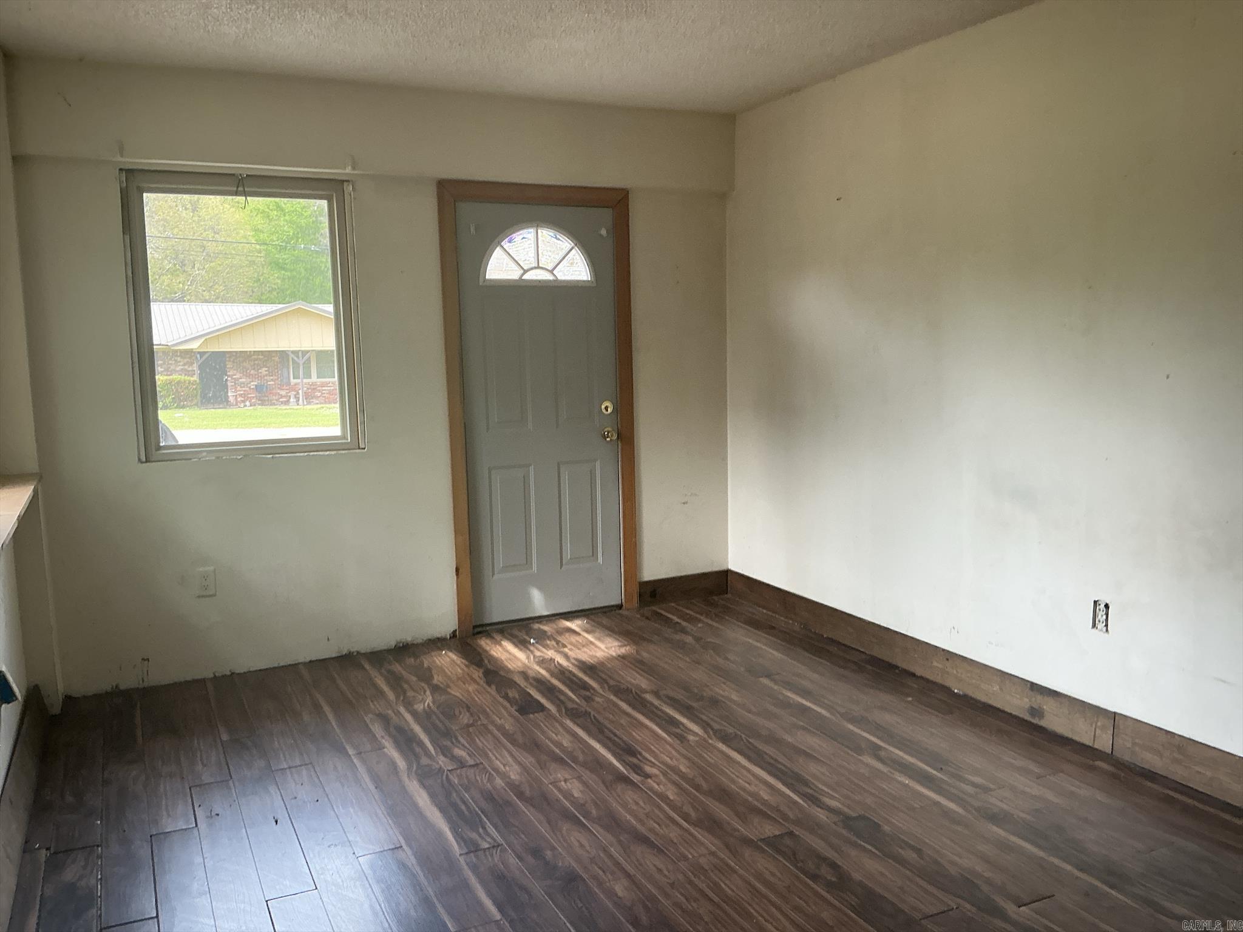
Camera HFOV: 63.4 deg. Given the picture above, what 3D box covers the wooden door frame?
[{"bbox_3d":[-0.383,-0.276,4.909,0.965,2.120,0.110,-5,8,-26],"label":"wooden door frame"}]

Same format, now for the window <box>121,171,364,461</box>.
[{"bbox_3d":[-1.583,-0.627,4.279,0.910,1.175,0.090,-5,8,-26],"label":"window"}]

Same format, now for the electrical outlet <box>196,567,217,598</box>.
[{"bbox_3d":[-1.768,0.499,4.284,0.072,0.117,0.012,-5,8,-26],"label":"electrical outlet"}]

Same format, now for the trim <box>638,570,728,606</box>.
[{"bbox_3d":[0.340,0.653,5.332,0.547,0.135,0.020,-5,8,-26],"label":"trim"}]

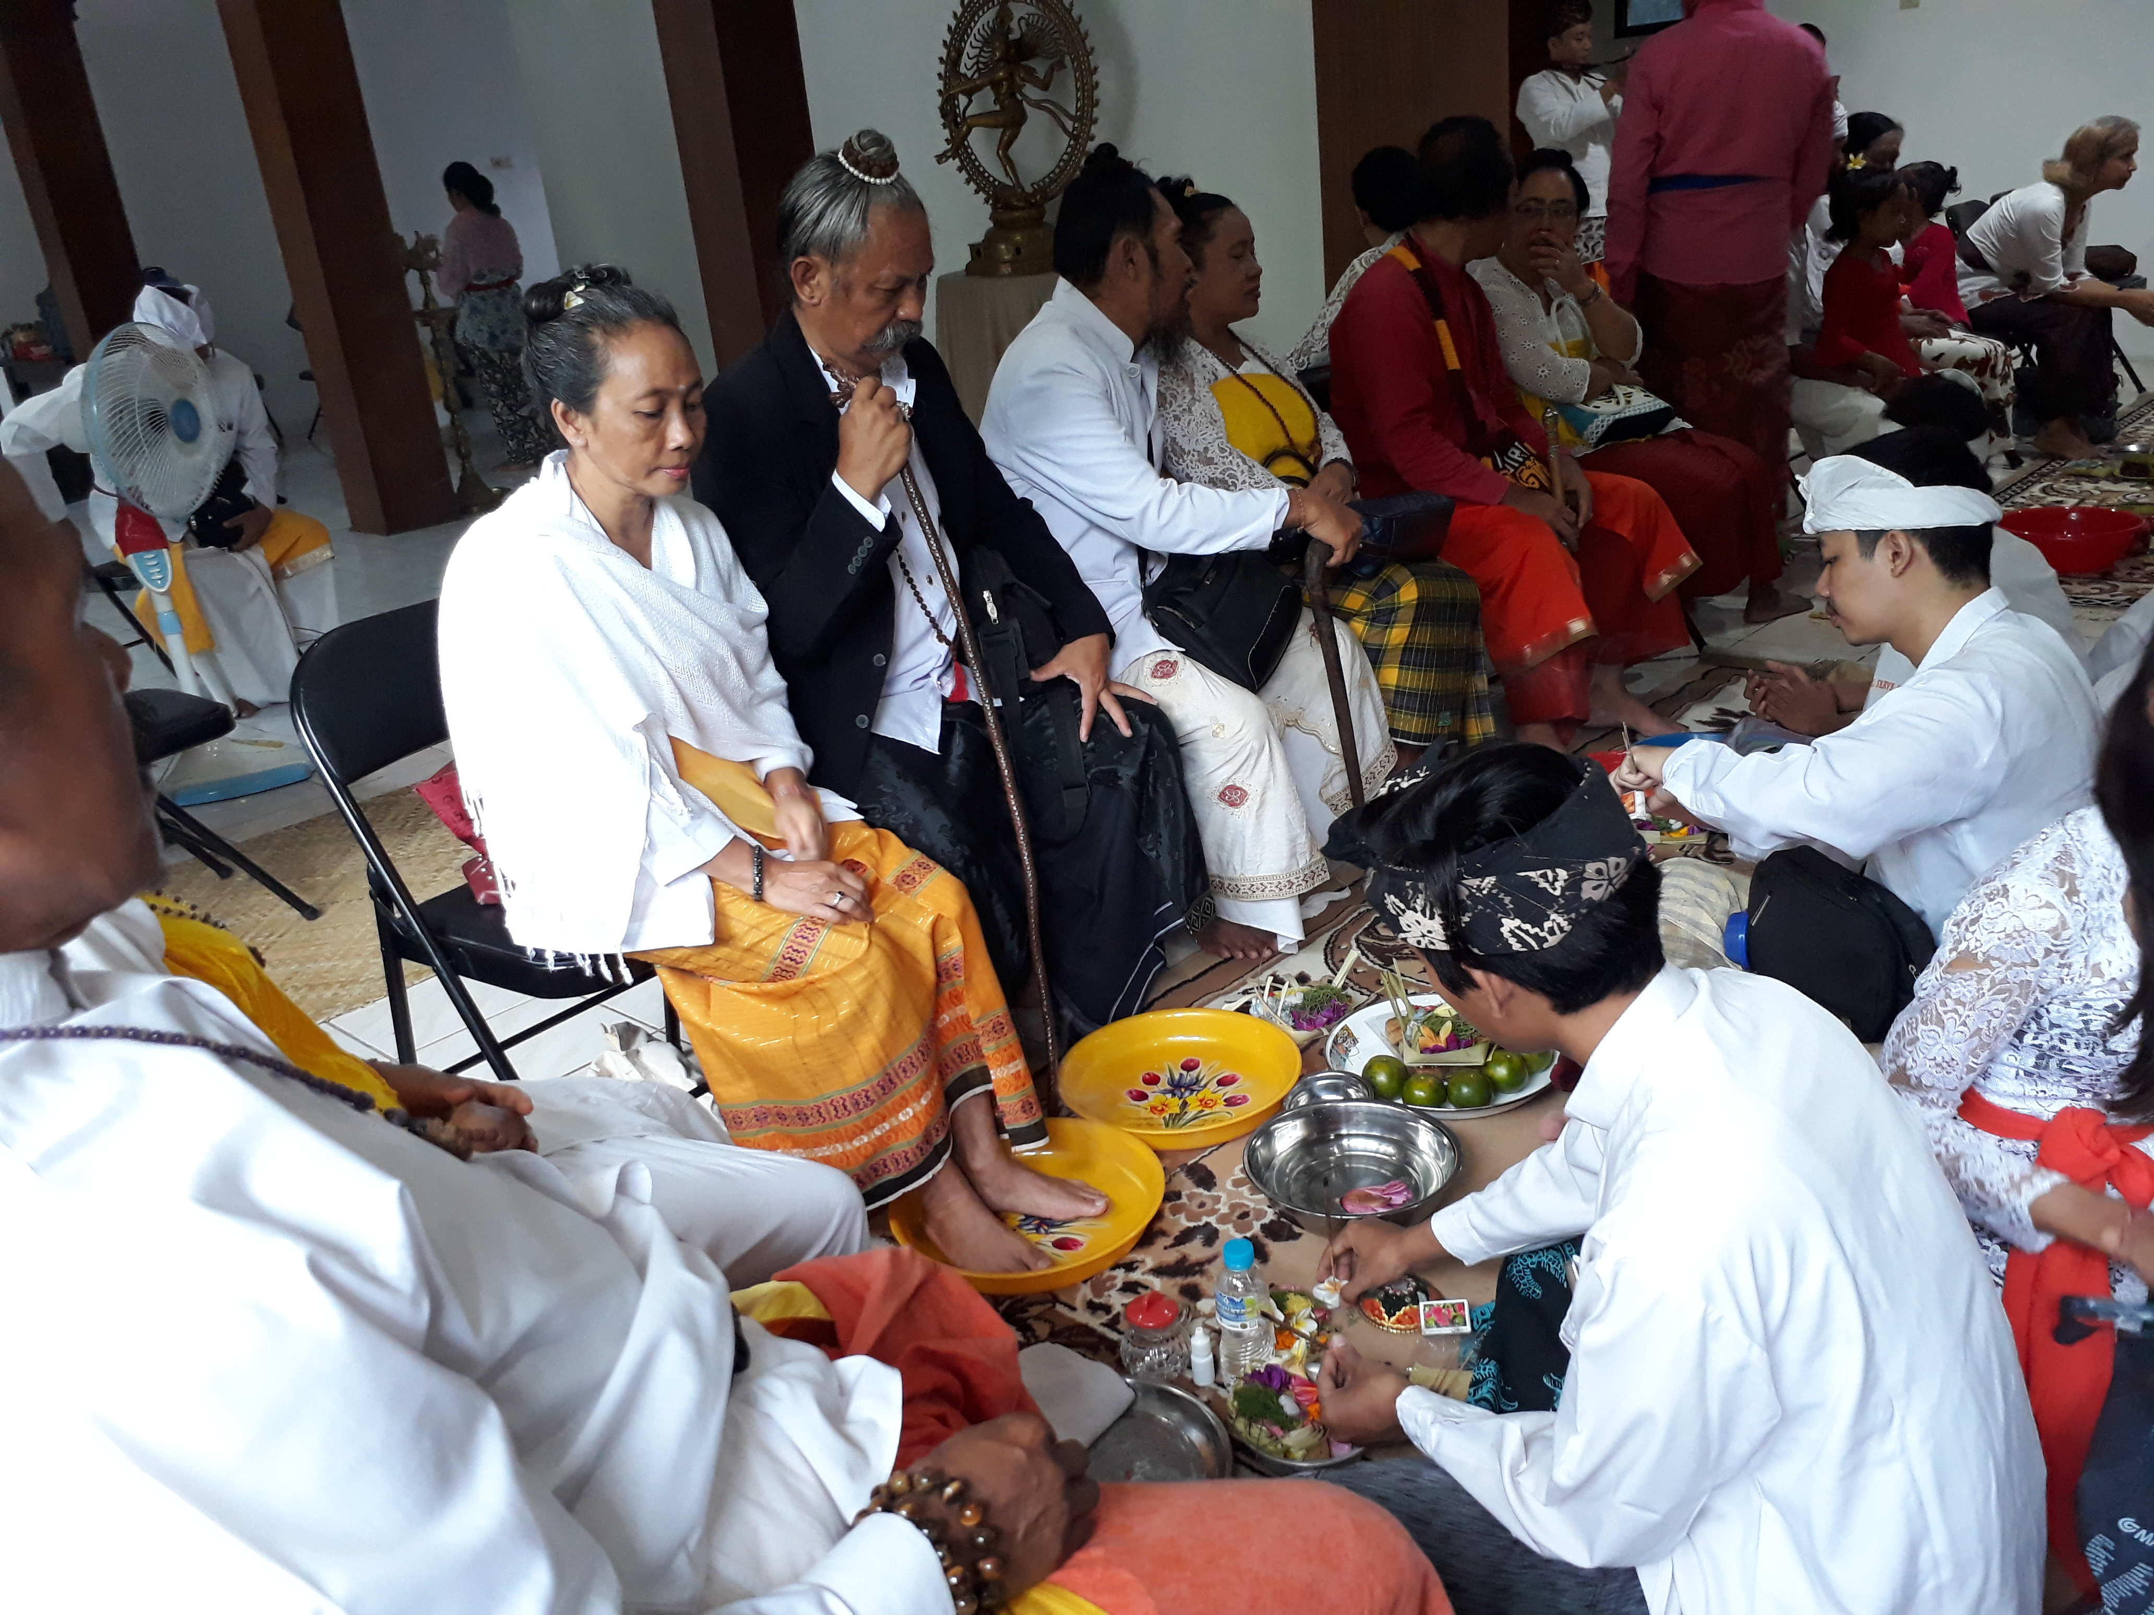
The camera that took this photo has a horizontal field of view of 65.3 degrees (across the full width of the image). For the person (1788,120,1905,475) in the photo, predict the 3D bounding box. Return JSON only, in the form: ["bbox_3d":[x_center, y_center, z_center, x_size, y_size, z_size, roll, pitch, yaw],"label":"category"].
[{"bbox_3d":[2.393,-1.483,5.102,0.580,1.160,0.450,8,25,32],"label":"person"}]

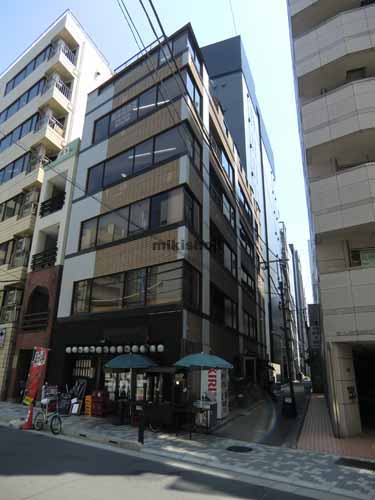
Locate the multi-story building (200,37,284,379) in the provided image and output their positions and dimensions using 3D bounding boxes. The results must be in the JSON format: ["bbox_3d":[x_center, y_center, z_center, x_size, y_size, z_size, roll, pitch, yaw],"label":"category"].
[{"bbox_3d":[4.995,-2.441,46.236,11.000,37.853,24.000,-6,-20,21],"label":"multi-story building"}]

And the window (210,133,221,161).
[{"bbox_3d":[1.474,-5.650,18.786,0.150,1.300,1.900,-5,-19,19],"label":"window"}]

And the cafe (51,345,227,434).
[{"bbox_3d":[-1.979,4.783,12.732,7.200,2.500,3.000,-12,-23,36],"label":"cafe"}]

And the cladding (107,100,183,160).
[{"bbox_3d":[-2.212,-5.702,16.905,4.910,1.310,0.220,-13,-23,35],"label":"cladding"}]

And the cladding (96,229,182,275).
[{"bbox_3d":[-2.280,0.264,14.827,4.950,1.313,0.220,-13,-23,35],"label":"cladding"}]

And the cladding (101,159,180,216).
[{"bbox_3d":[-2.127,-2.558,14.819,4.500,1.130,0.150,-12,-23,36],"label":"cladding"}]

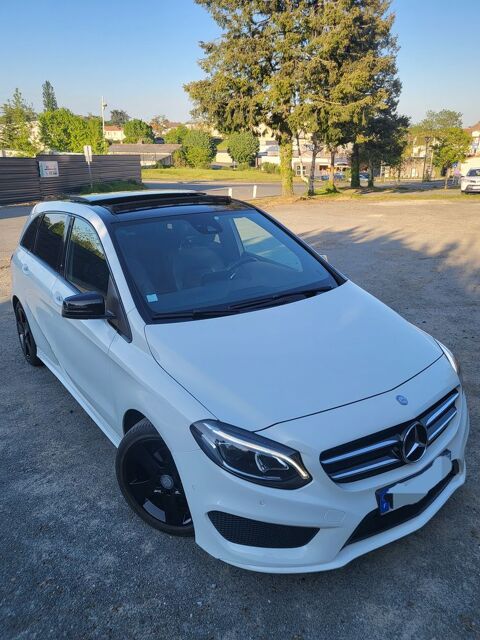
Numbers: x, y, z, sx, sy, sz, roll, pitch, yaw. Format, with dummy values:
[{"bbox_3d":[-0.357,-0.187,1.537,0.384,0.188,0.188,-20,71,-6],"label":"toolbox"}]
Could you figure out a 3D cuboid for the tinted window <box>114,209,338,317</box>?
[{"bbox_3d":[-0.077,-0.407,3.015,1.420,0.119,0.969,-14,53,-33],"label":"tinted window"}]

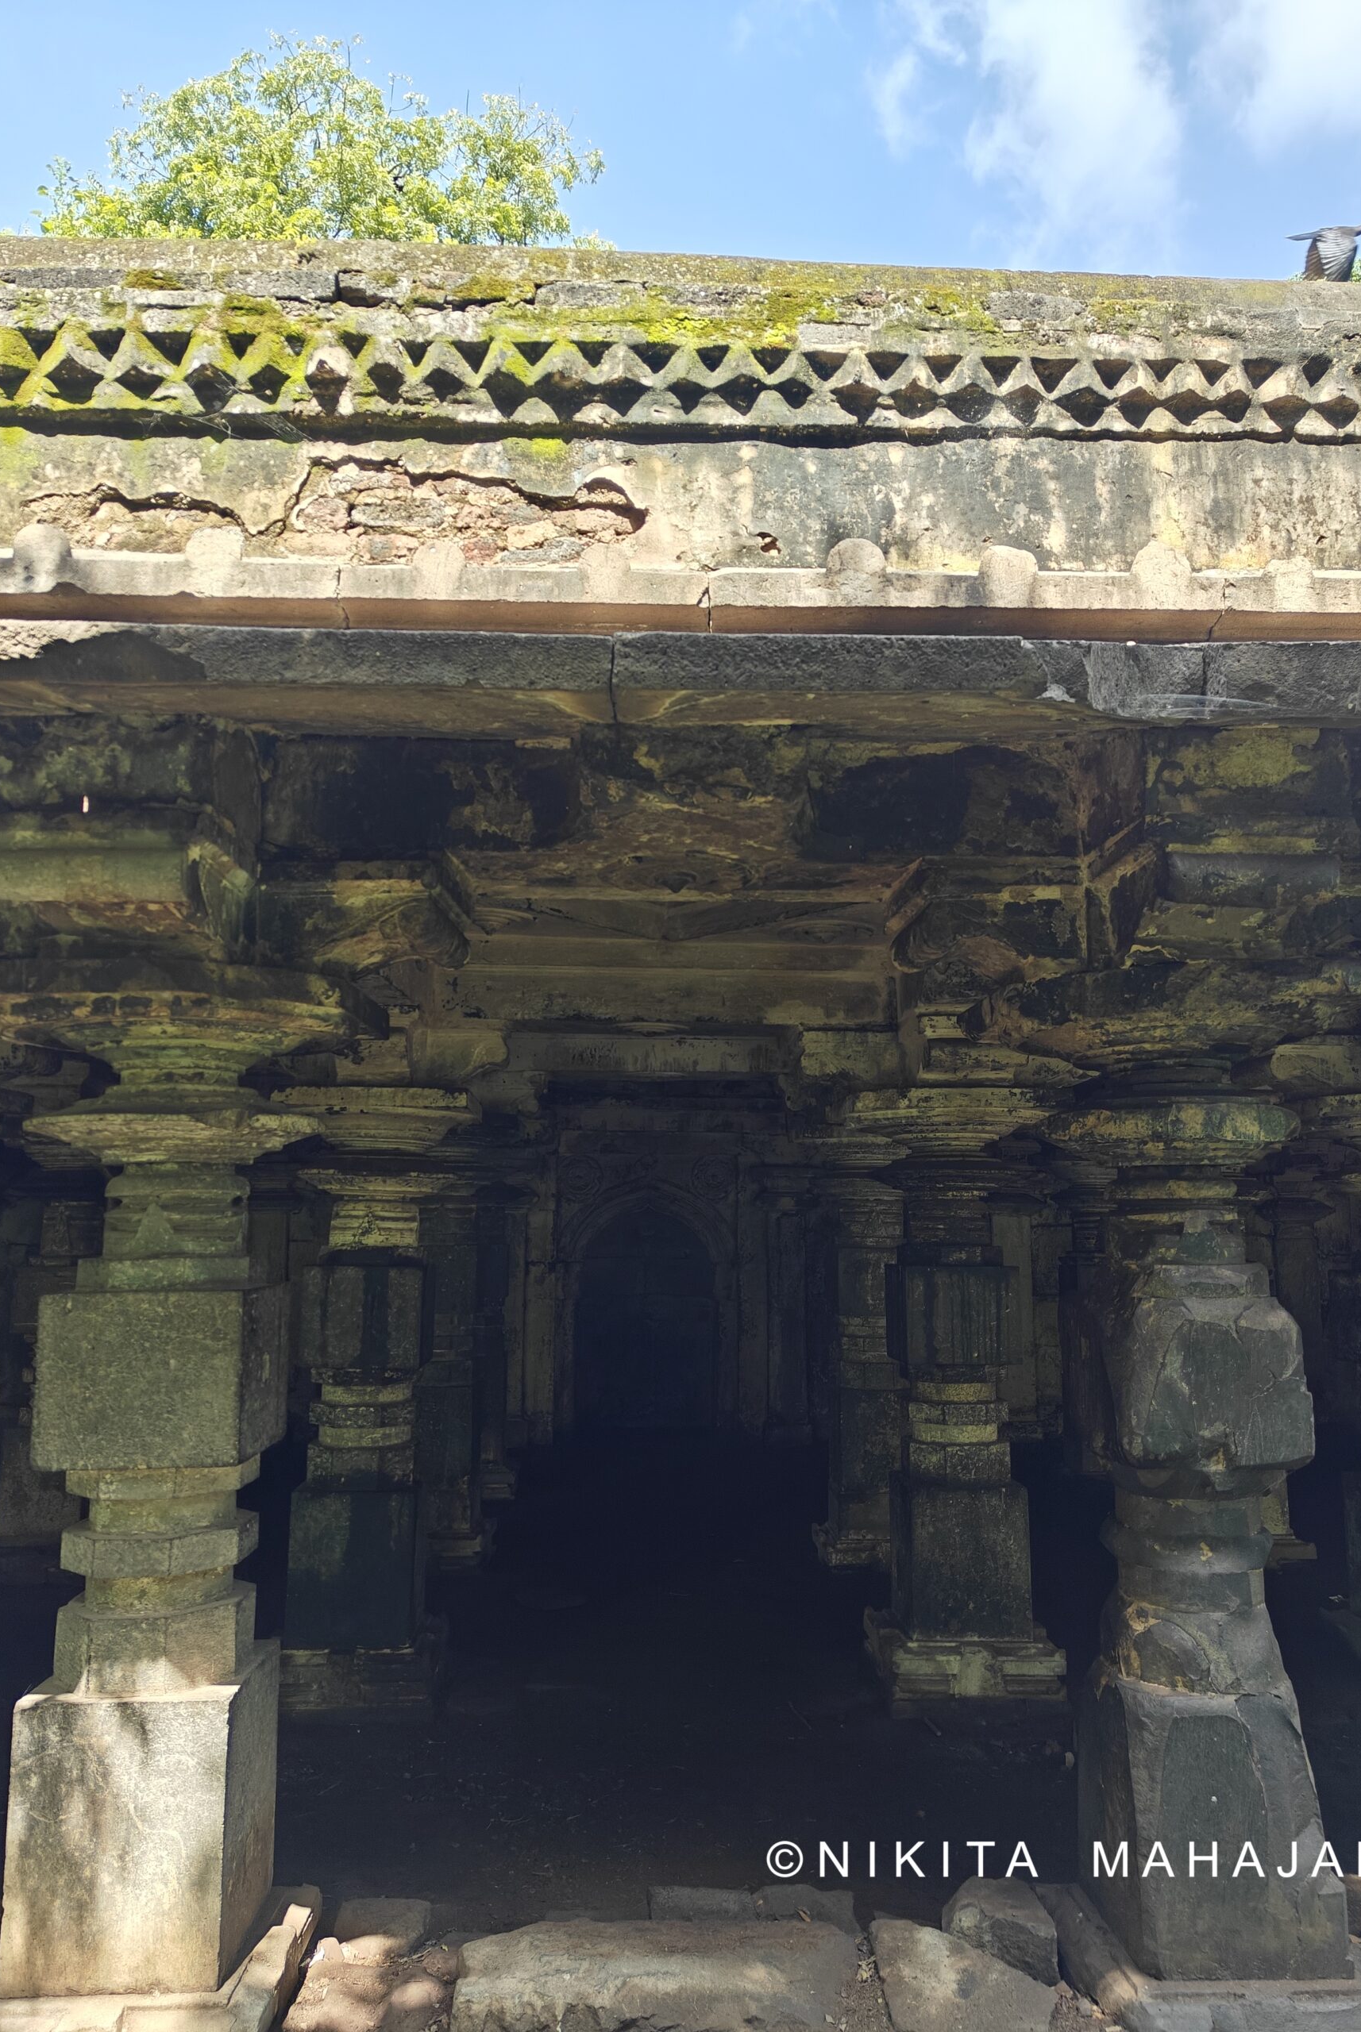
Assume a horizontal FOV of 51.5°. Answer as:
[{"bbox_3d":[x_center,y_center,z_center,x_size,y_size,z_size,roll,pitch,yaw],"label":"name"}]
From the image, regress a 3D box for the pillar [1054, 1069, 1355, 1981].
[{"bbox_3d":[1.092,1.031,2.999,0.533,1.687,0.533,0,-8,-2],"label":"pillar"}]

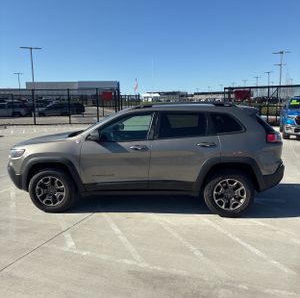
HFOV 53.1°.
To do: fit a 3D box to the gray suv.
[{"bbox_3d":[-0.086,0.029,5.344,4.620,1.715,1.930,0,10,6],"label":"gray suv"}]

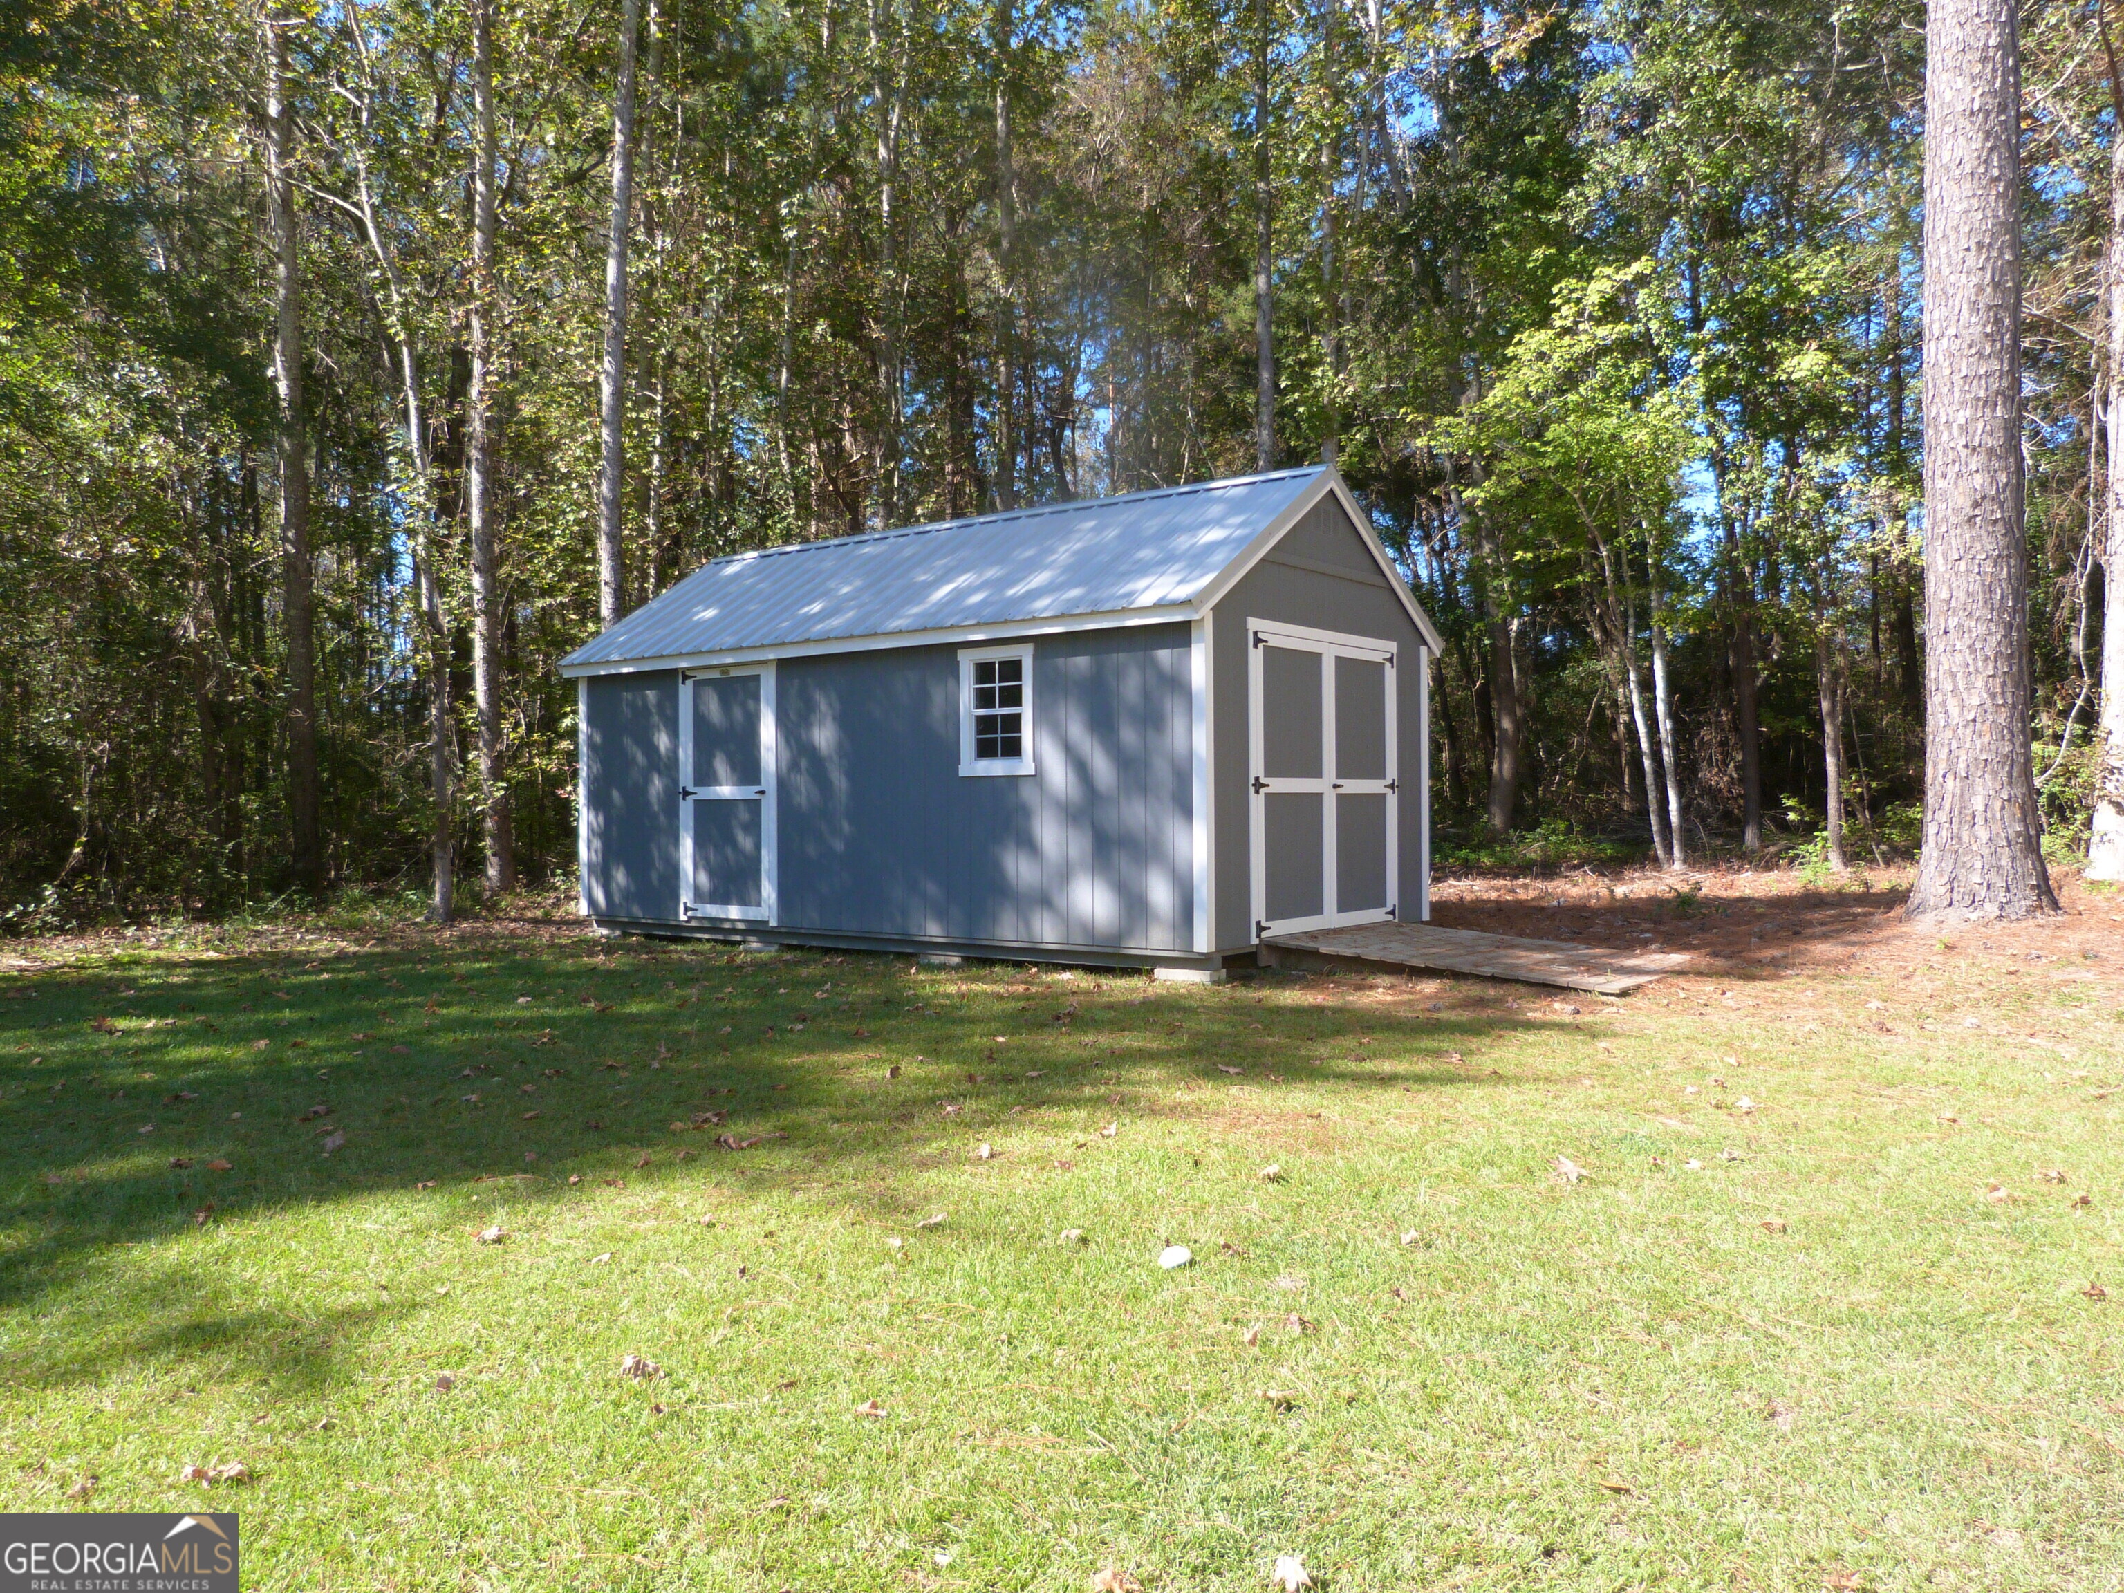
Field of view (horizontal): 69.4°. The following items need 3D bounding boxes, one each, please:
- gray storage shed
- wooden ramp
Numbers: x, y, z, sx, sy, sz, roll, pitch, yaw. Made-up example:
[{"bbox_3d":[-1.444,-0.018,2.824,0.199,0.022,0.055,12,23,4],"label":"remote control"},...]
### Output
[{"bbox_3d":[-0.664,-0.543,11.970,6.263,3.224,3.332,-1,0,38],"label":"gray storage shed"},{"bbox_3d":[2.579,0.966,9.388,2.086,0.167,1.818,-1,0,38],"label":"wooden ramp"}]

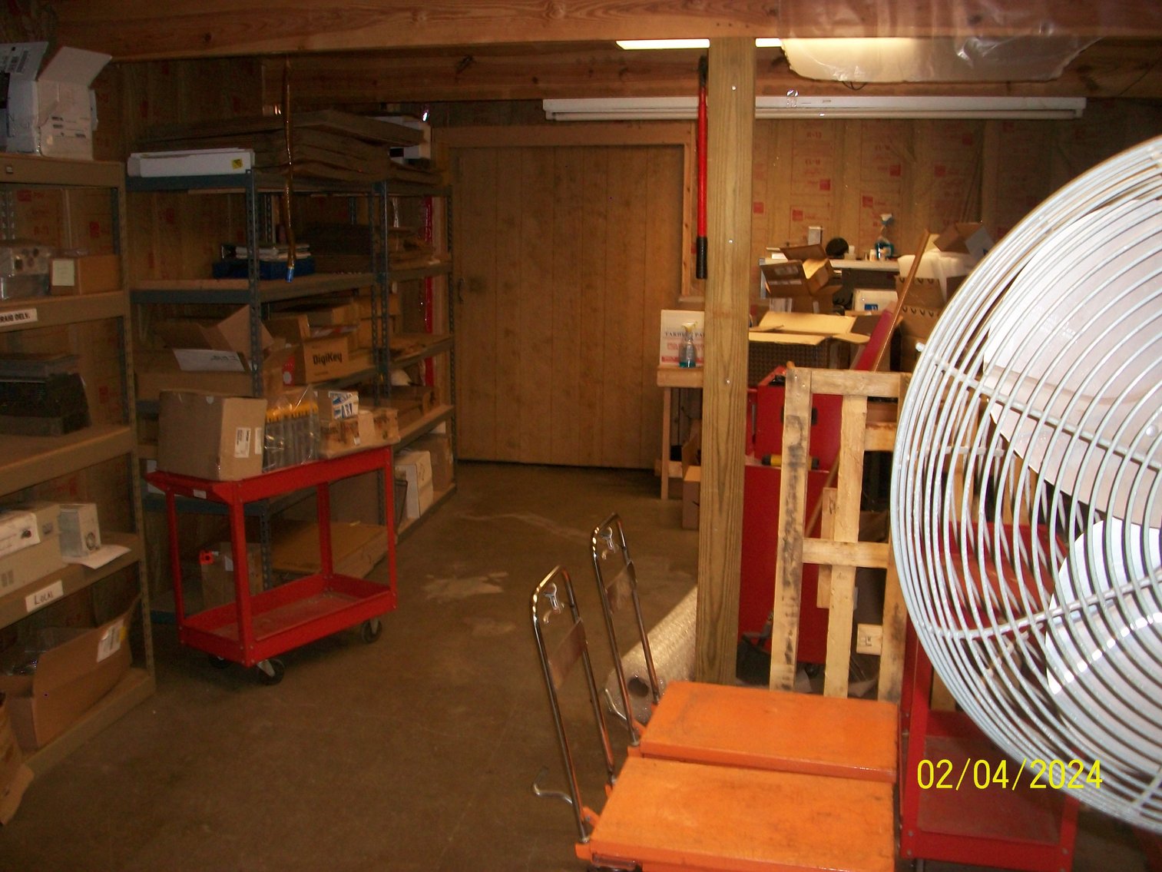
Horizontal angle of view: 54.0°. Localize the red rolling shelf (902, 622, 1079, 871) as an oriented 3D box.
[{"bbox_3d":[1.070,0.700,3.045,0.400,0.780,0.800,3,11,14],"label":"red rolling shelf"}]

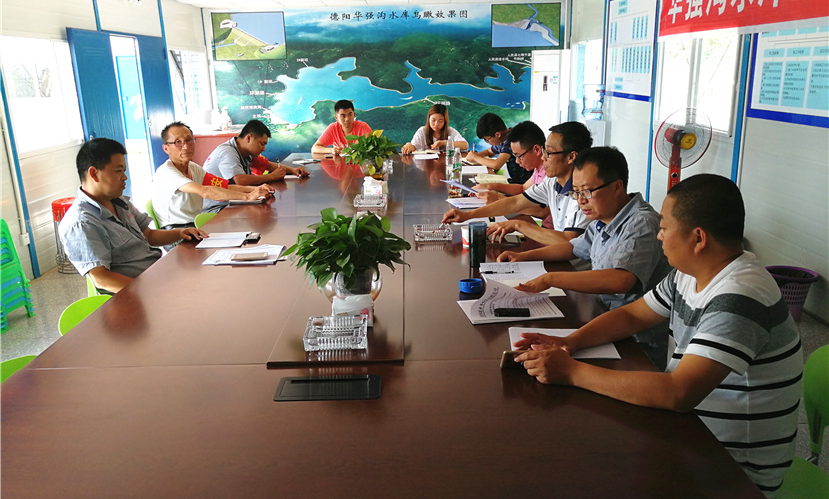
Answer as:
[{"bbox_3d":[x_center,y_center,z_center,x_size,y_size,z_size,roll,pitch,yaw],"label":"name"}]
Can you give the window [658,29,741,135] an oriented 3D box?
[{"bbox_3d":[2.455,-1.490,5.699,0.080,0.850,1.620,-2,16,-1],"label":"window"}]

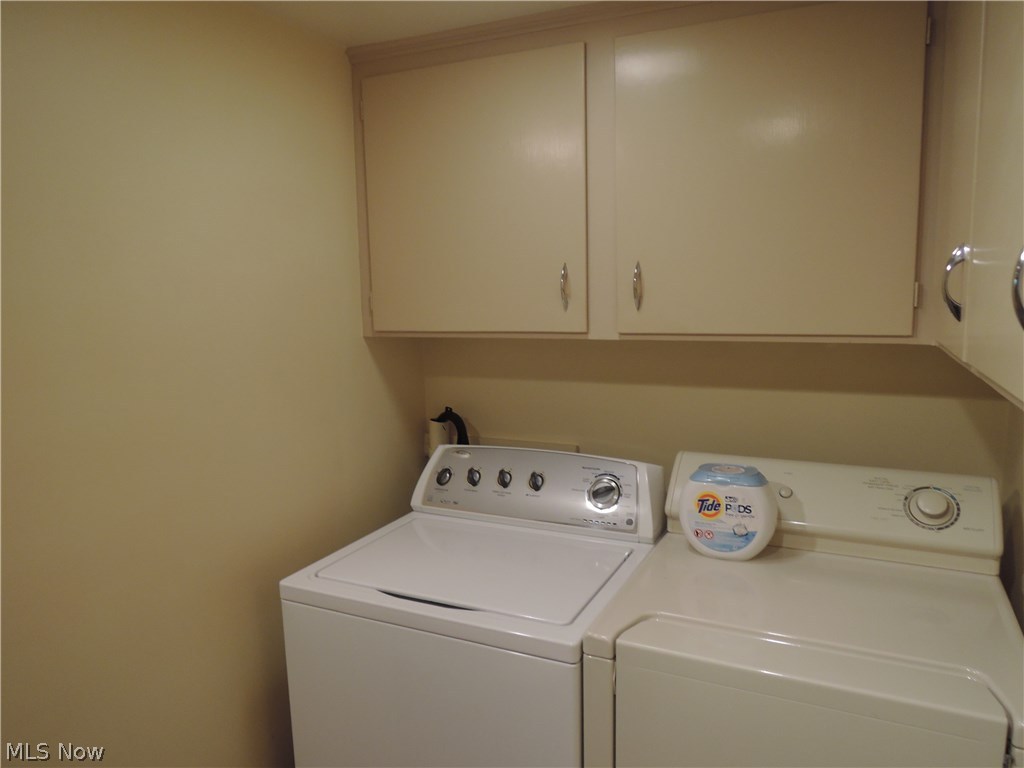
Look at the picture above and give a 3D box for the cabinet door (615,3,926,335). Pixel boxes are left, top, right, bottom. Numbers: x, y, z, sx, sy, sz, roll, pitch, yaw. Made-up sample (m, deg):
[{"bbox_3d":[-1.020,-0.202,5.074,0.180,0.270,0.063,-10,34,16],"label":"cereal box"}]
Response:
[{"bbox_3d":[0.541,-0.454,1.573,0.634,0.691,0.025,2,9,25],"label":"cabinet door"}]

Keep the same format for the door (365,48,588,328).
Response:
[{"bbox_3d":[-0.108,-0.483,1.873,0.649,0.695,0.025,2,9,25],"label":"door"}]

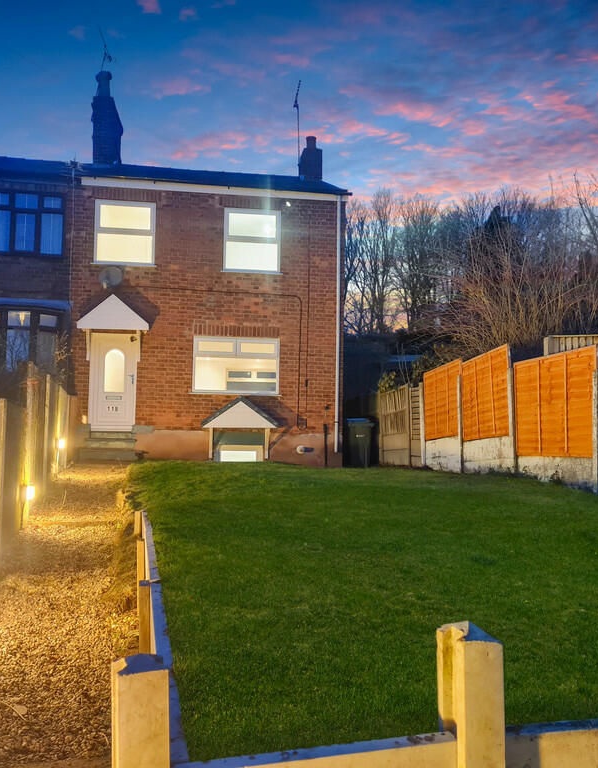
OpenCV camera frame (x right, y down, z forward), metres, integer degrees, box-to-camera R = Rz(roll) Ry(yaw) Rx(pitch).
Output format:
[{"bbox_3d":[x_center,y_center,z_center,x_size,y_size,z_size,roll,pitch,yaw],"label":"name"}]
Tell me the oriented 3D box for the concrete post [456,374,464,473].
[{"bbox_3d":[2.562,0.619,12.068,0.110,1.529,0.100,1,-6,-9],"label":"concrete post"}]

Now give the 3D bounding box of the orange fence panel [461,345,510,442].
[{"bbox_3d":[2.715,0.188,11.179,0.050,1.220,1.830,1,-7,-8],"label":"orange fence panel"}]

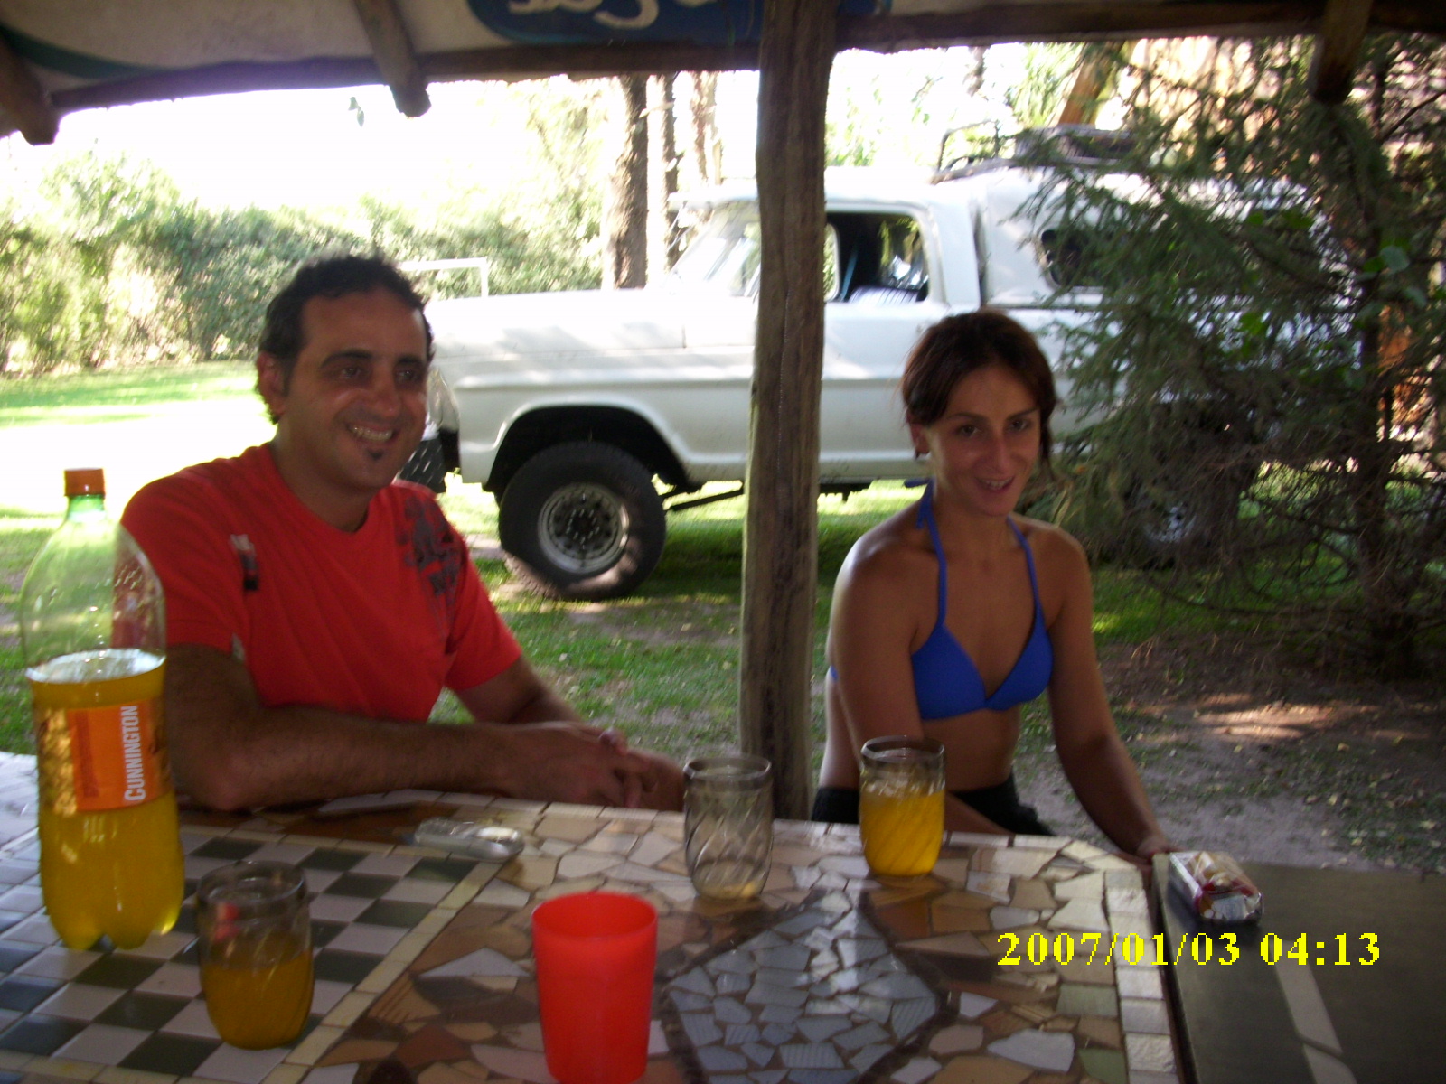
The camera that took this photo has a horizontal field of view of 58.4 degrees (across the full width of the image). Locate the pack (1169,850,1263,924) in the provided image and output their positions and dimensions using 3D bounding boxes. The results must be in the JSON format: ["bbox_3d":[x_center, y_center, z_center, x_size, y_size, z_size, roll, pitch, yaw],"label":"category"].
[{"bbox_3d":[0.443,0.309,1.170,0.055,0.022,0.085,1,9,2],"label":"pack"}]

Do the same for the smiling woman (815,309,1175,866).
[{"bbox_3d":[0.296,0.351,1.496,0.470,1.220,0.740,-5,11,-30],"label":"smiling woman"}]

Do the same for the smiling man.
[{"bbox_3d":[-0.303,0.335,1.403,0.550,1.270,0.760,-9,13,-44],"label":"smiling man"}]

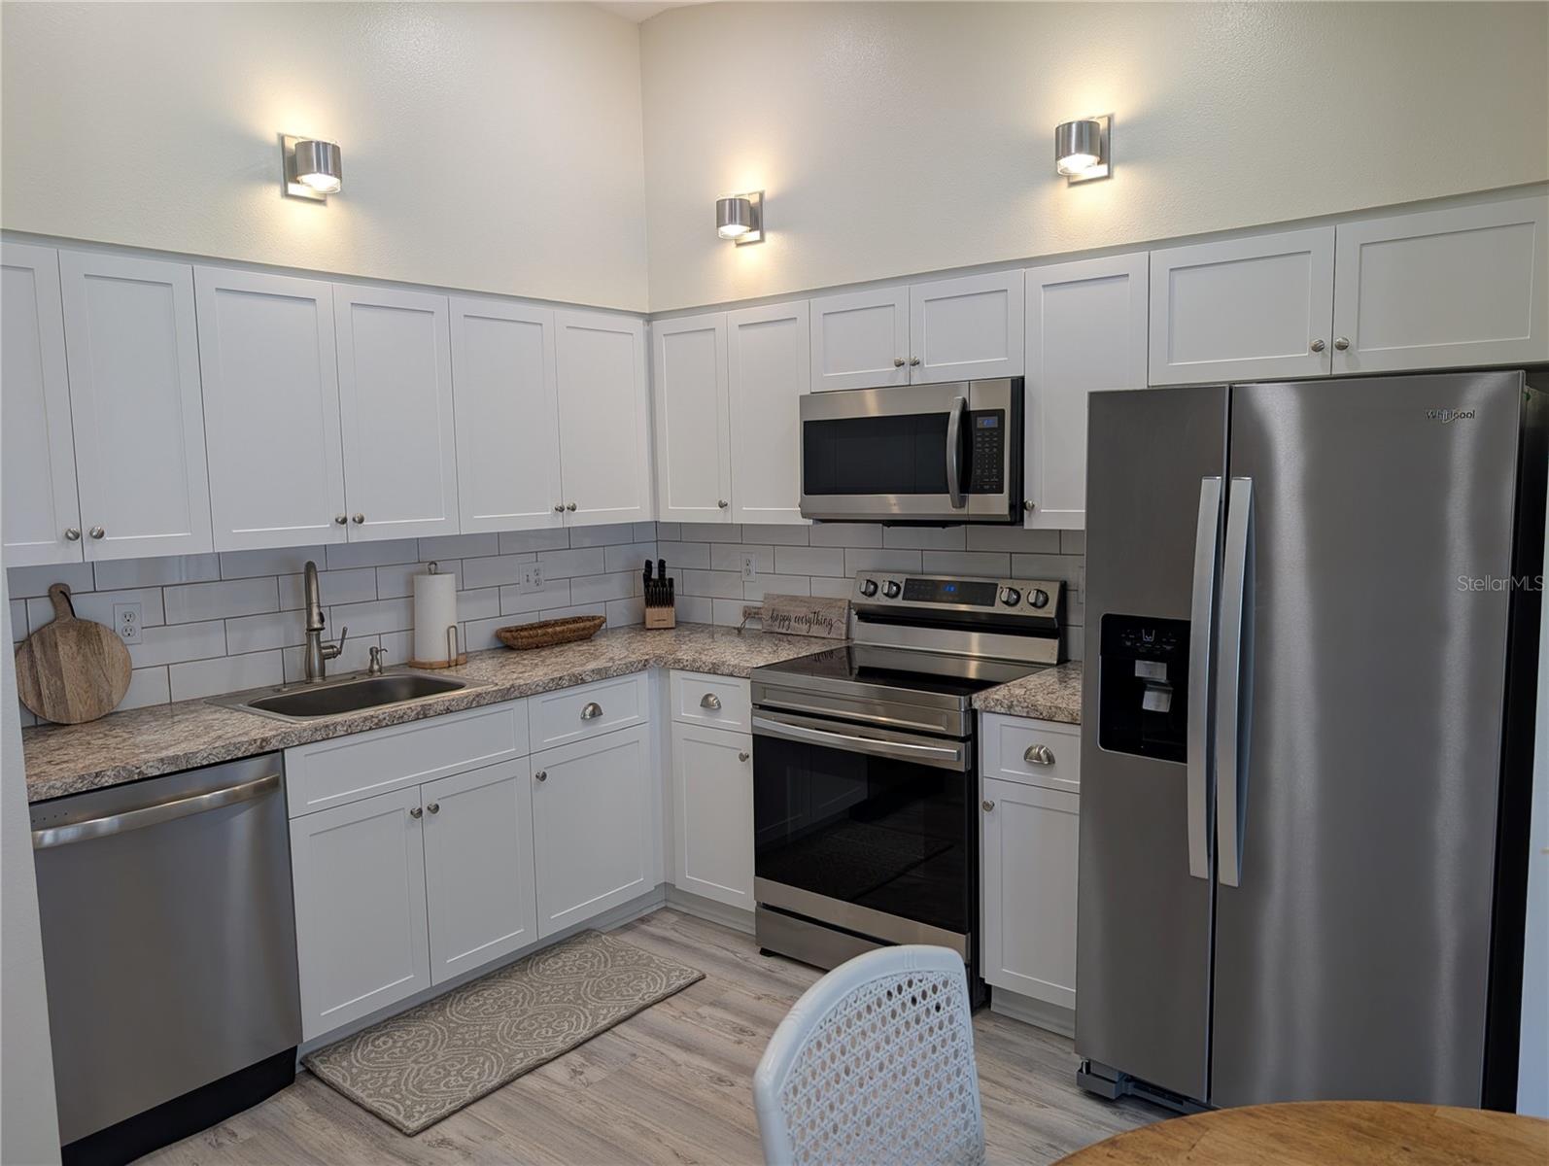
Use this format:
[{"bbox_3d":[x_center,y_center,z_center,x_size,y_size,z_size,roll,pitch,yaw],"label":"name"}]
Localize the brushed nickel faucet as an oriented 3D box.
[{"bbox_3d":[-1.324,0.122,3.208,0.130,0.370,0.250,-6,7,-36],"label":"brushed nickel faucet"}]

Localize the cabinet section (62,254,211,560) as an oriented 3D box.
[{"bbox_3d":[-1.693,-0.437,2.763,0.325,0.731,0.302,4,8,39],"label":"cabinet section"}]

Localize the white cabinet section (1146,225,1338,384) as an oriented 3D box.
[{"bbox_3d":[1.256,-0.695,2.807,0.438,0.345,0.325,4,8,39],"label":"white cabinet section"}]

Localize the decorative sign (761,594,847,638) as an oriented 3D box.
[{"bbox_3d":[0.106,0.125,4.022,0.420,0.149,0.020,4,1,39],"label":"decorative sign"}]

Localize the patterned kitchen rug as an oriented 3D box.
[{"bbox_3d":[-0.728,1.233,3.068,0.525,0.014,1.010,4,8,39],"label":"patterned kitchen rug"}]

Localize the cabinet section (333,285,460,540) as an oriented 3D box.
[{"bbox_3d":[-1.242,-0.505,3.312,0.325,0.731,0.377,4,8,39],"label":"cabinet section"}]

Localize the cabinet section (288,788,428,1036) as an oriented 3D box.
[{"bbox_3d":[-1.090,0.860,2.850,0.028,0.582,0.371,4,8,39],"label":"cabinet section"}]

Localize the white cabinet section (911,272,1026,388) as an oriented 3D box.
[{"bbox_3d":[0.664,-0.758,3.286,0.379,0.296,0.325,4,8,39],"label":"white cabinet section"}]

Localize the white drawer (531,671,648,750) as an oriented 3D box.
[{"bbox_3d":[-0.737,0.401,3.578,0.450,0.177,0.503,4,8,39],"label":"white drawer"}]

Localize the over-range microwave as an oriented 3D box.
[{"bbox_3d":[0.494,-0.405,3.416,0.757,0.420,0.420,4,8,39],"label":"over-range microwave"}]

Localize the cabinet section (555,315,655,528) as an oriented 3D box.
[{"bbox_3d":[-0.728,-0.582,3.936,0.325,0.731,0.421,4,8,39],"label":"cabinet section"}]

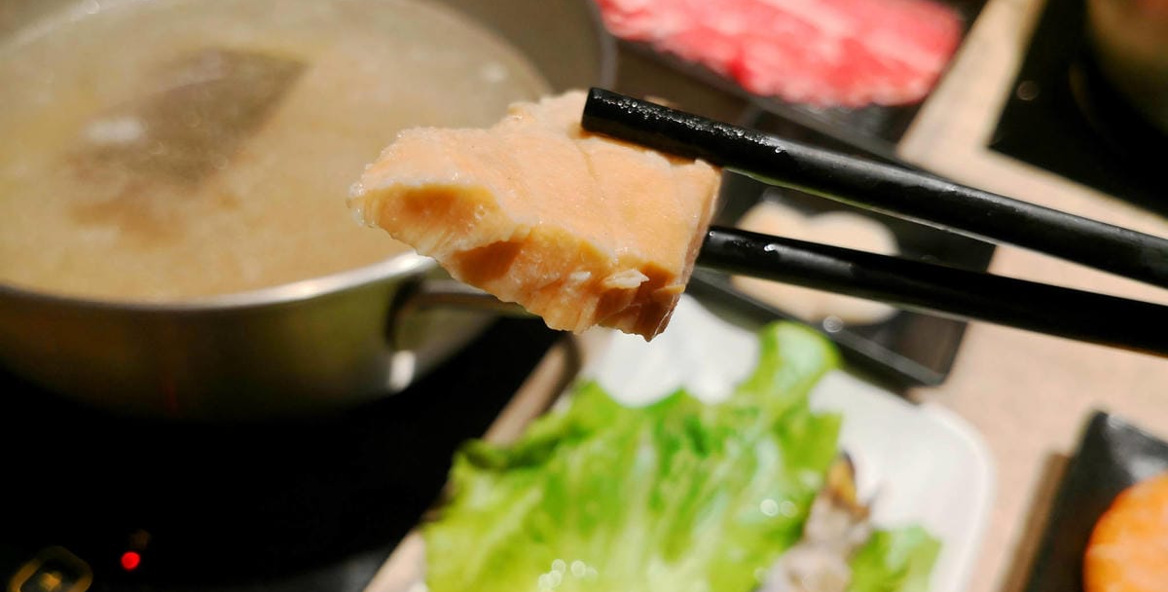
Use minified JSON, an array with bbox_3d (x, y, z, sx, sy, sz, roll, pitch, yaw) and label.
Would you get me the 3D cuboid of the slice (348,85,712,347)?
[{"bbox_3d":[-0.007,-0.014,0.150,0.053,0.015,0.033,16,44,14],"label":"slice"}]

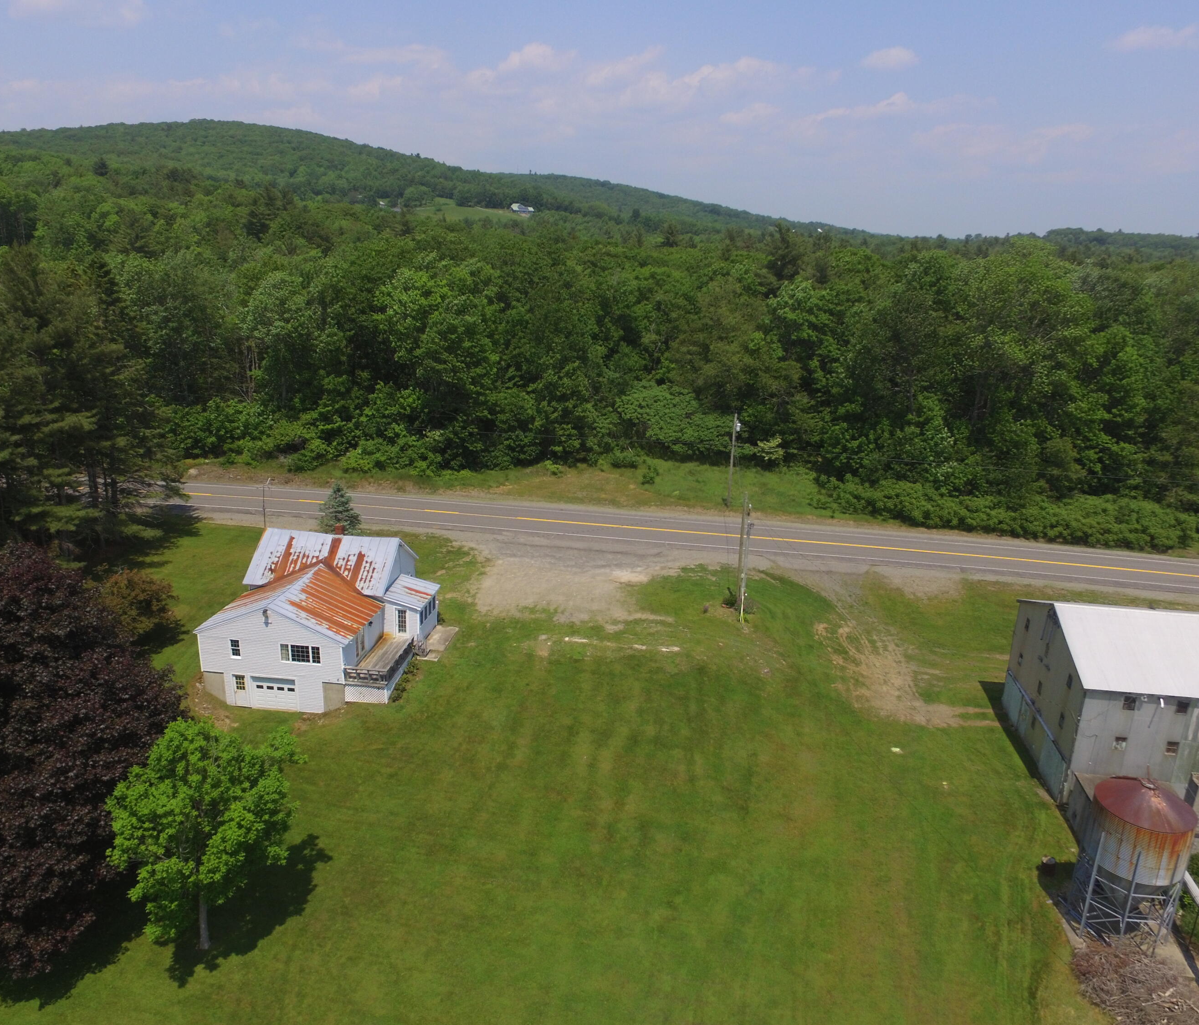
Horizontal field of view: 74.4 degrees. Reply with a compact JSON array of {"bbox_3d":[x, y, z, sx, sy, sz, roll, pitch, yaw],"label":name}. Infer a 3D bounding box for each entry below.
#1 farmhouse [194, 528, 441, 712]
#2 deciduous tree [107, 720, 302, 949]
[{"bbox_3d":[-17.675,6.228,51.905,12.530,7.780,13.340,3,18,7],"label":"farmhouse"},{"bbox_3d":[-15.663,13.271,31.545,7.100,9.700,7.100,1,18,0],"label":"deciduous tree"}]

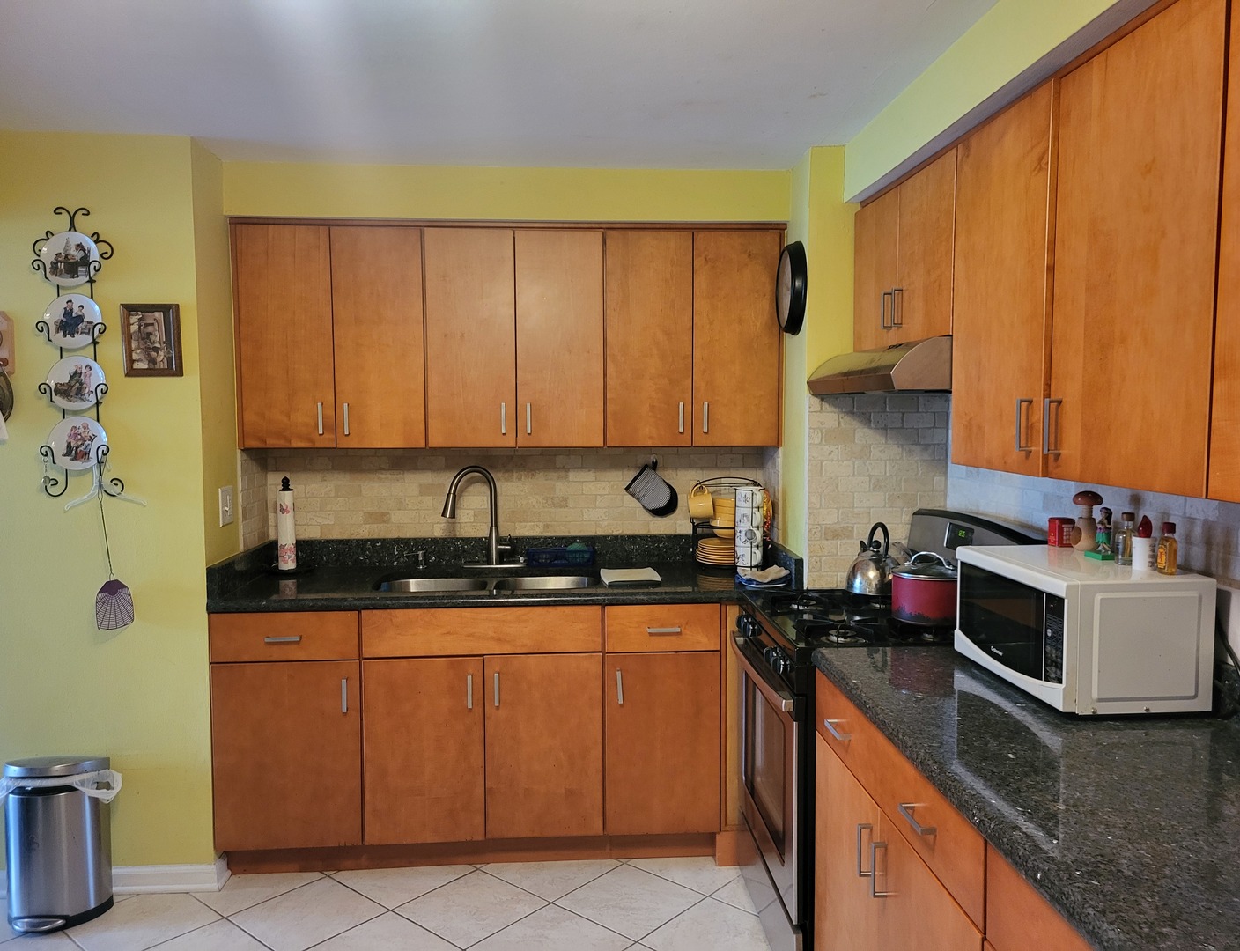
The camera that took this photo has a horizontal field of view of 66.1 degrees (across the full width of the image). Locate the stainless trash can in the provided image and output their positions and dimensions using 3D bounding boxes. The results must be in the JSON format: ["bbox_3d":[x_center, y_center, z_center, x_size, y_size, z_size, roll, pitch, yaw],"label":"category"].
[{"bbox_3d":[-1.678,1.086,2.813,0.283,0.456,0.200,0,4,-4],"label":"stainless trash can"}]

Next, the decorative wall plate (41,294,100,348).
[{"bbox_3d":[-1.620,-0.455,2.823,0.166,0.165,0.020,0,4,-4],"label":"decorative wall plate"}]

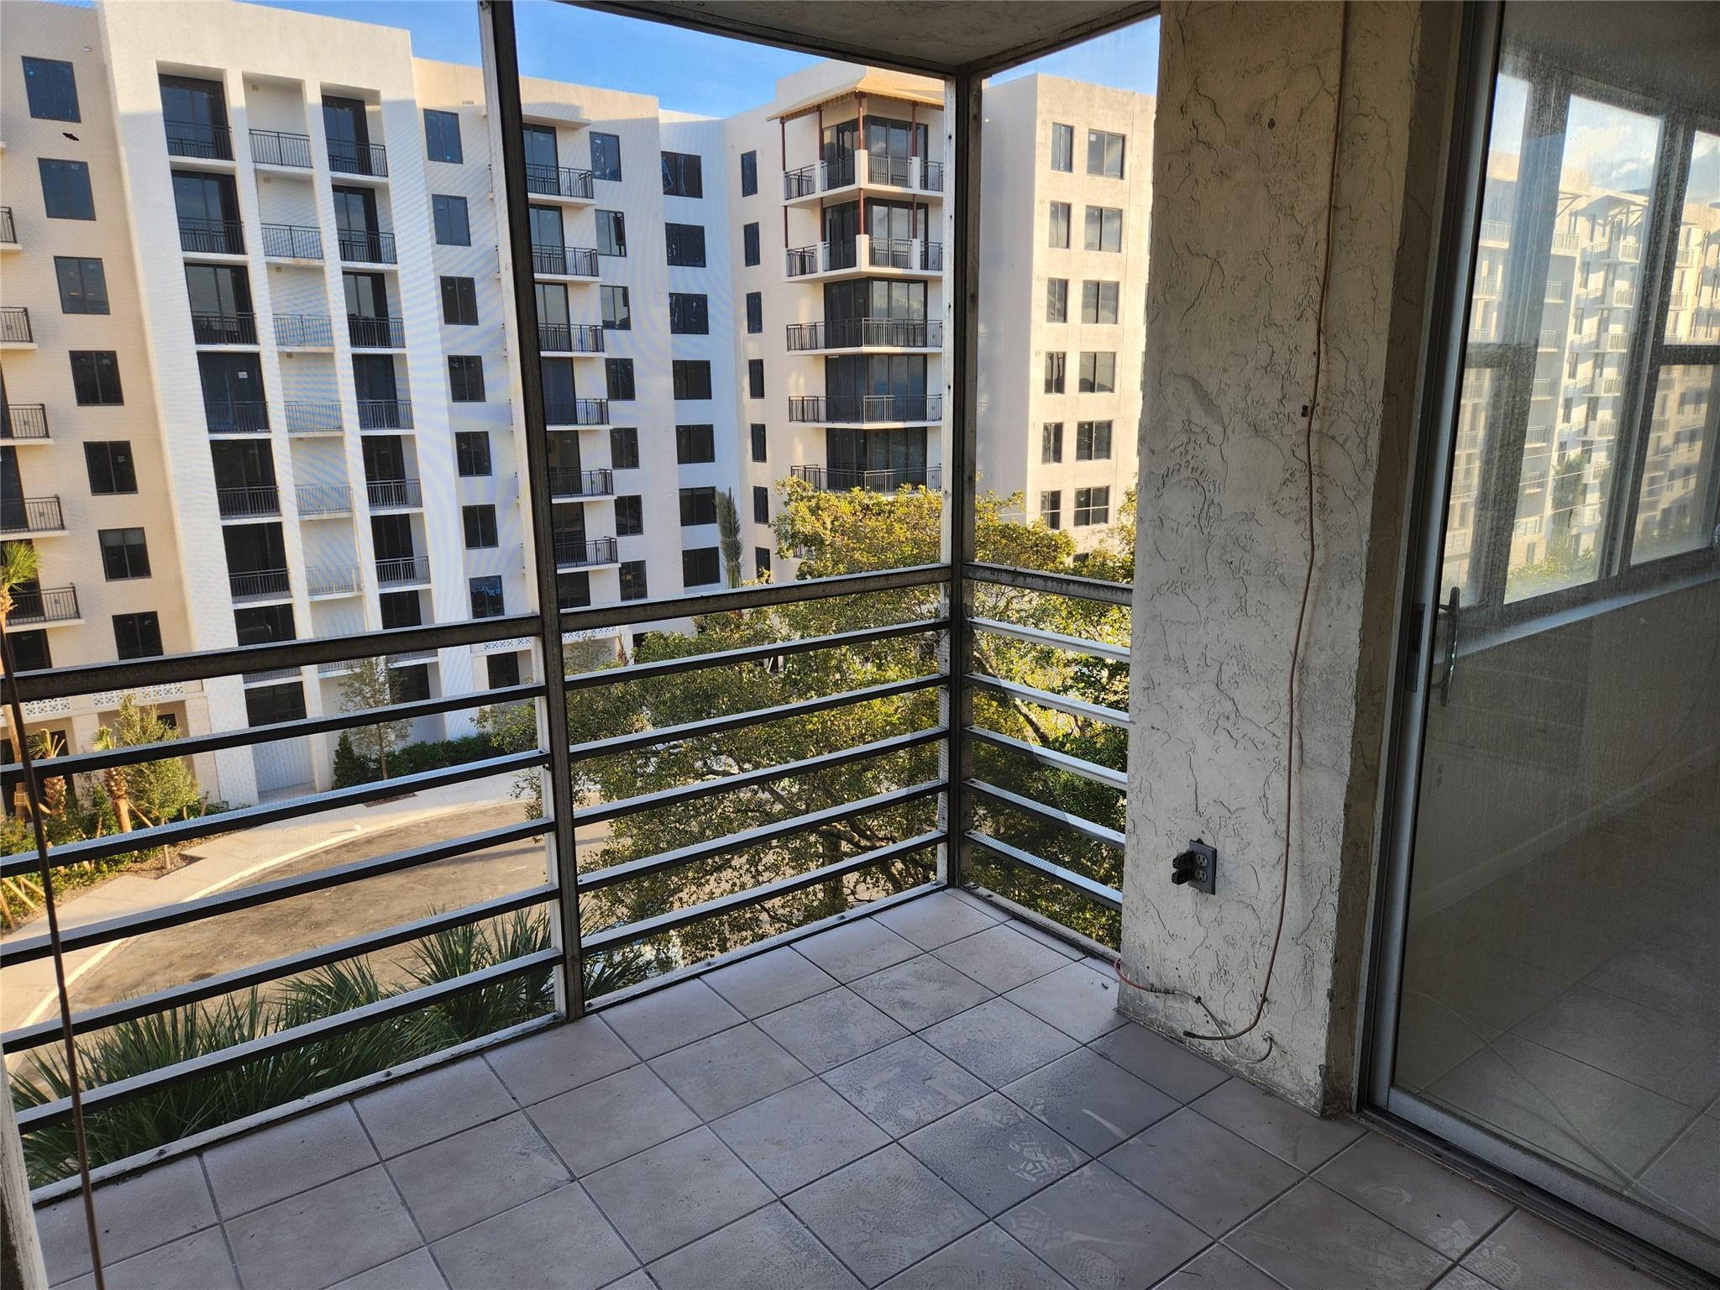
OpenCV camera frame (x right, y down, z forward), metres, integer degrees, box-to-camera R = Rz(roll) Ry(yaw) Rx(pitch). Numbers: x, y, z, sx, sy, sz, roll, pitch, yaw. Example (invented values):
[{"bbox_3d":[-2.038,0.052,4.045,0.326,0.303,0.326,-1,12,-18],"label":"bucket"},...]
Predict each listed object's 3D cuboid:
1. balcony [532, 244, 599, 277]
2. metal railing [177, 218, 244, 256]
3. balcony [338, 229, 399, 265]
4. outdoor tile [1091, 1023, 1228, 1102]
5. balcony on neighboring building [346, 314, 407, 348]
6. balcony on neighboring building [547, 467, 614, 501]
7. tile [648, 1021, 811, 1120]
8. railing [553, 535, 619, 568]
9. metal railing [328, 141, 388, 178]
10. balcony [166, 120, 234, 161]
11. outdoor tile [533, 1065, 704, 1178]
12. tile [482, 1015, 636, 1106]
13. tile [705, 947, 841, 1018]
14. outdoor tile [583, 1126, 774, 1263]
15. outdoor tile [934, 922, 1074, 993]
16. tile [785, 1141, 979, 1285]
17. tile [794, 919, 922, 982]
[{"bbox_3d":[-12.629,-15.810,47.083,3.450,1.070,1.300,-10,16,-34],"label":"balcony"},{"bbox_3d":[-22.148,-13.958,39.158,1.984,1.070,0.070,-10,16,-34],"label":"metal railing"},{"bbox_3d":[-18.061,-14.615,41.988,1.965,1.070,0.070,-10,16,-34],"label":"balcony"},{"bbox_3d":[0.739,1.026,2.811,0.187,0.011,0.297,-10,15,-36],"label":"outdoor tile"},{"bbox_3d":[-17.681,-11.459,41.874,1.948,1.069,0.060,-10,16,-36],"label":"balcony on neighboring building"},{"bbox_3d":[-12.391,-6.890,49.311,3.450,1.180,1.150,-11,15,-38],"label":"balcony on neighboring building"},{"bbox_3d":[-0.319,1.044,2.804,0.302,0.010,0.302,-10,16,-36],"label":"tile"},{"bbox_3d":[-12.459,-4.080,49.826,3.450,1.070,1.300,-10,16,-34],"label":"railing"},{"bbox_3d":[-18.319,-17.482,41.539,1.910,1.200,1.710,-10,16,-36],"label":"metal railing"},{"bbox_3d":[-22.543,-17.096,39.007,1.984,1.200,1.500,-10,16,-34],"label":"balcony"},{"bbox_3d":[-0.563,1.083,2.615,0.297,0.011,0.297,-10,15,-36],"label":"outdoor tile"},{"bbox_3d":[-0.740,1.034,2.846,0.297,0.011,0.273,-10,15,-36],"label":"tile"},{"bbox_3d":[-0.253,0.945,3.192,0.303,0.012,0.285,-9,16,-36],"label":"tile"},{"bbox_3d":[-0.379,1.135,2.373,0.297,0.011,0.297,-10,15,-36],"label":"outdoor tile"},{"bbox_3d":[0.414,0.914,3.320,0.303,0.012,0.303,-9,16,-36],"label":"outdoor tile"},{"bbox_3d":[0.051,1.152,2.325,0.302,0.010,0.302,-10,16,-36],"label":"tile"},{"bbox_3d":[-0.013,0.906,3.387,0.297,0.011,0.291,-10,15,-36],"label":"tile"}]

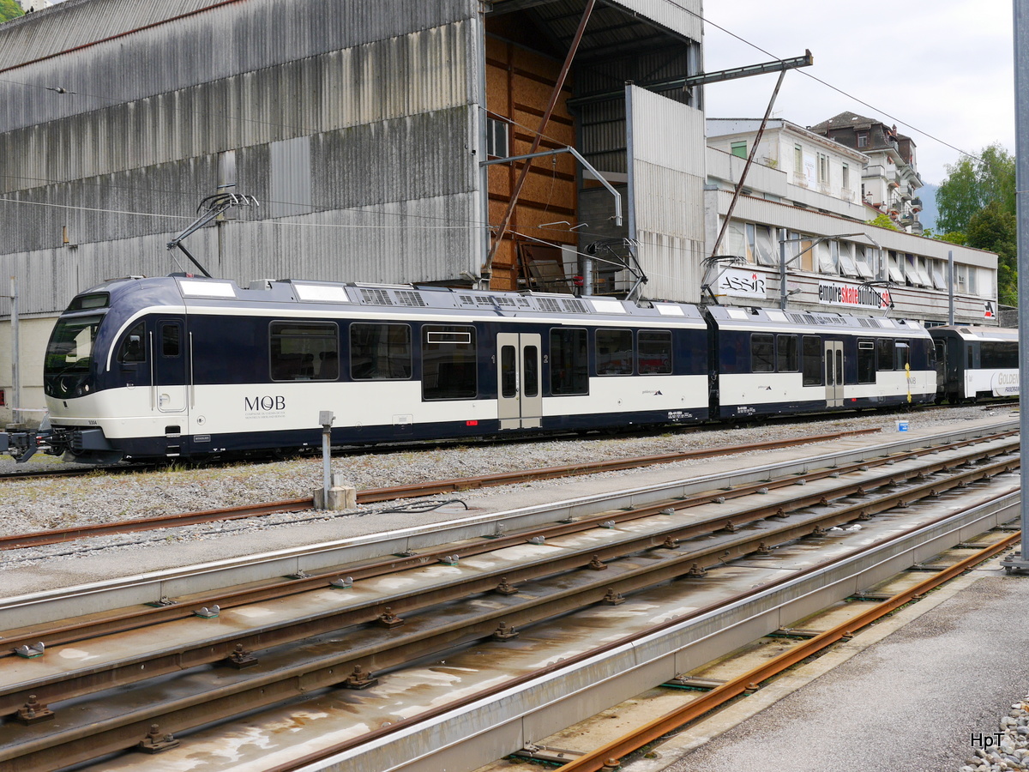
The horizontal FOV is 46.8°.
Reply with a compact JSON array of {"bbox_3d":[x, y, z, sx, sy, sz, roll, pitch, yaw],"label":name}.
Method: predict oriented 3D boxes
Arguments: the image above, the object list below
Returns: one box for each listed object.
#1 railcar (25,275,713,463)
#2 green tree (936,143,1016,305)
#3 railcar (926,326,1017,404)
[{"bbox_3d":[-2.079,-0.407,28.771,2.650,3.660,19.635,0,1,44],"label":"railcar"},{"bbox_3d":[45.076,-15.302,115.000,8.800,16.500,8.800,-1,1,21],"label":"green tree"},{"bbox_3d":[24.808,-1.061,61.178,2.650,3.550,18.900,-1,1,39],"label":"railcar"}]

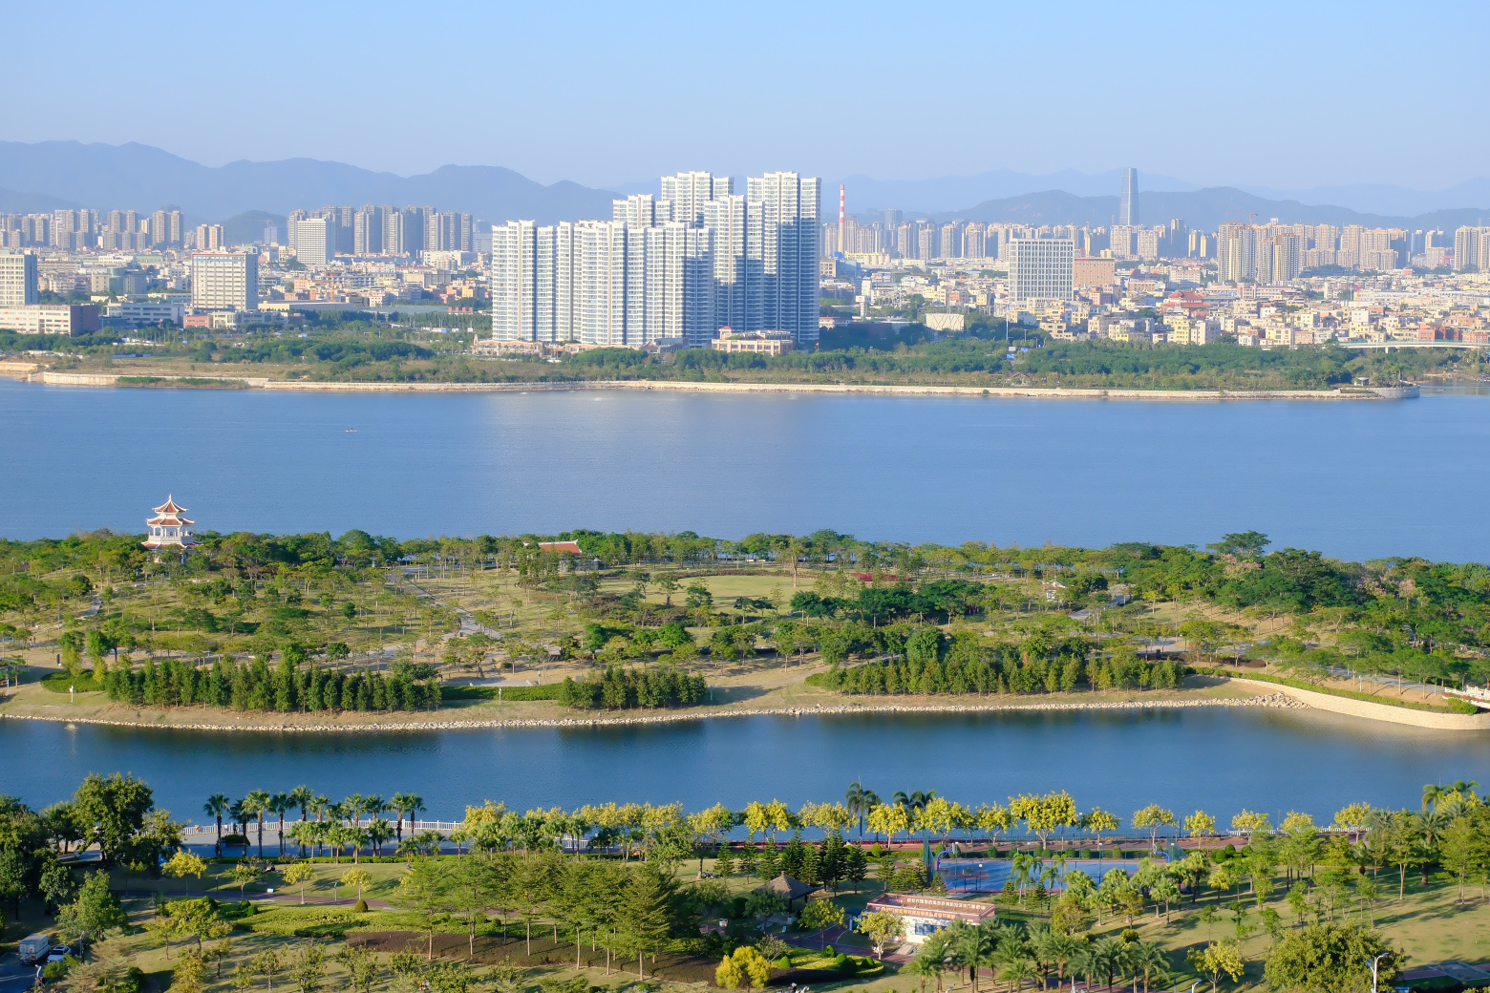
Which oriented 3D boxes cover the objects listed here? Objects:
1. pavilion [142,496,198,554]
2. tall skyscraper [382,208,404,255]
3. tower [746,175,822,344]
[{"bbox_3d":[-130.288,7.879,639.214,13.500,16.100,12.150,-1,6,-11],"label":"pavilion"},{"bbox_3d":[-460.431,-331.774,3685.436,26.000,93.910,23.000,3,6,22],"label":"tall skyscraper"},{"bbox_3d":[27.170,-165.030,1947.000,45.650,118.430,21.830,2,6,15],"label":"tower"}]

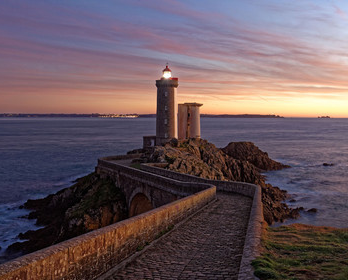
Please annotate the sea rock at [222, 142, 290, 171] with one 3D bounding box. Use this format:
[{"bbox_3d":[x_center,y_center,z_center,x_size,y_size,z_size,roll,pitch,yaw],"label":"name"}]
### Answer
[{"bbox_3d":[34.864,6.344,168.622,28.000,11.200,19.000,0,3,0],"label":"sea rock"}]

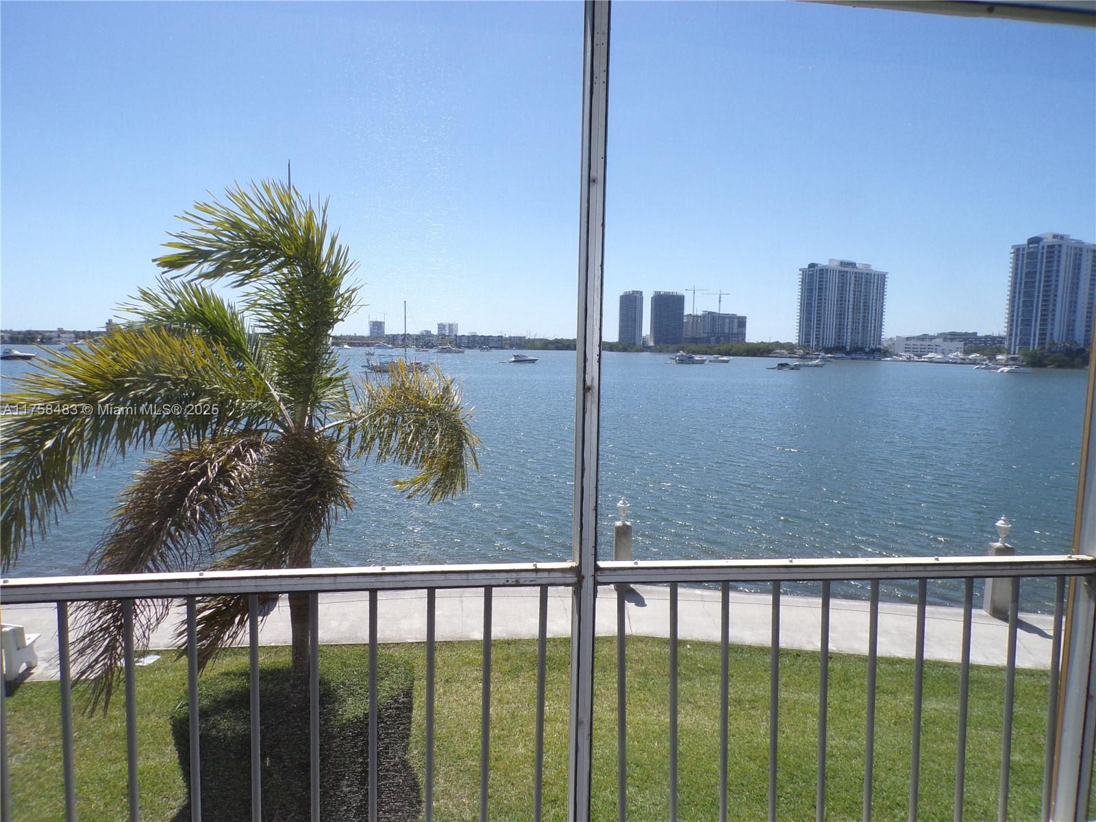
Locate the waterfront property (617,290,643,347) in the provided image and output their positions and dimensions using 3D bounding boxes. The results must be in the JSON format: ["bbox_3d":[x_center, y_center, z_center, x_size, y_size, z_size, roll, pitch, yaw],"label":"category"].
[{"bbox_3d":[153.920,-166.760,1410.000,20.000,107.510,39.060,-4,7,-44],"label":"waterfront property"}]

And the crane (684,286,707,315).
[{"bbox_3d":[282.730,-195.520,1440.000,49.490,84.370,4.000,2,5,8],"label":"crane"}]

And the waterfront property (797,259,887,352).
[{"bbox_3d":[282.780,-95.540,728.000,81.650,86.840,33.000,-2,6,-31],"label":"waterfront property"}]

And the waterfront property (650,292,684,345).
[{"bbox_3d":[219.020,-162.480,1390.000,52.800,104.850,22.000,0,5,-9],"label":"waterfront property"}]

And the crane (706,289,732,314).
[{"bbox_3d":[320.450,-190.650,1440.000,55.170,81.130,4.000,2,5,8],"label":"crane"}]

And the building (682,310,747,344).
[{"bbox_3d":[314.850,-148.650,1435.000,98.350,73.250,62.000,-1,5,-25],"label":"building"}]

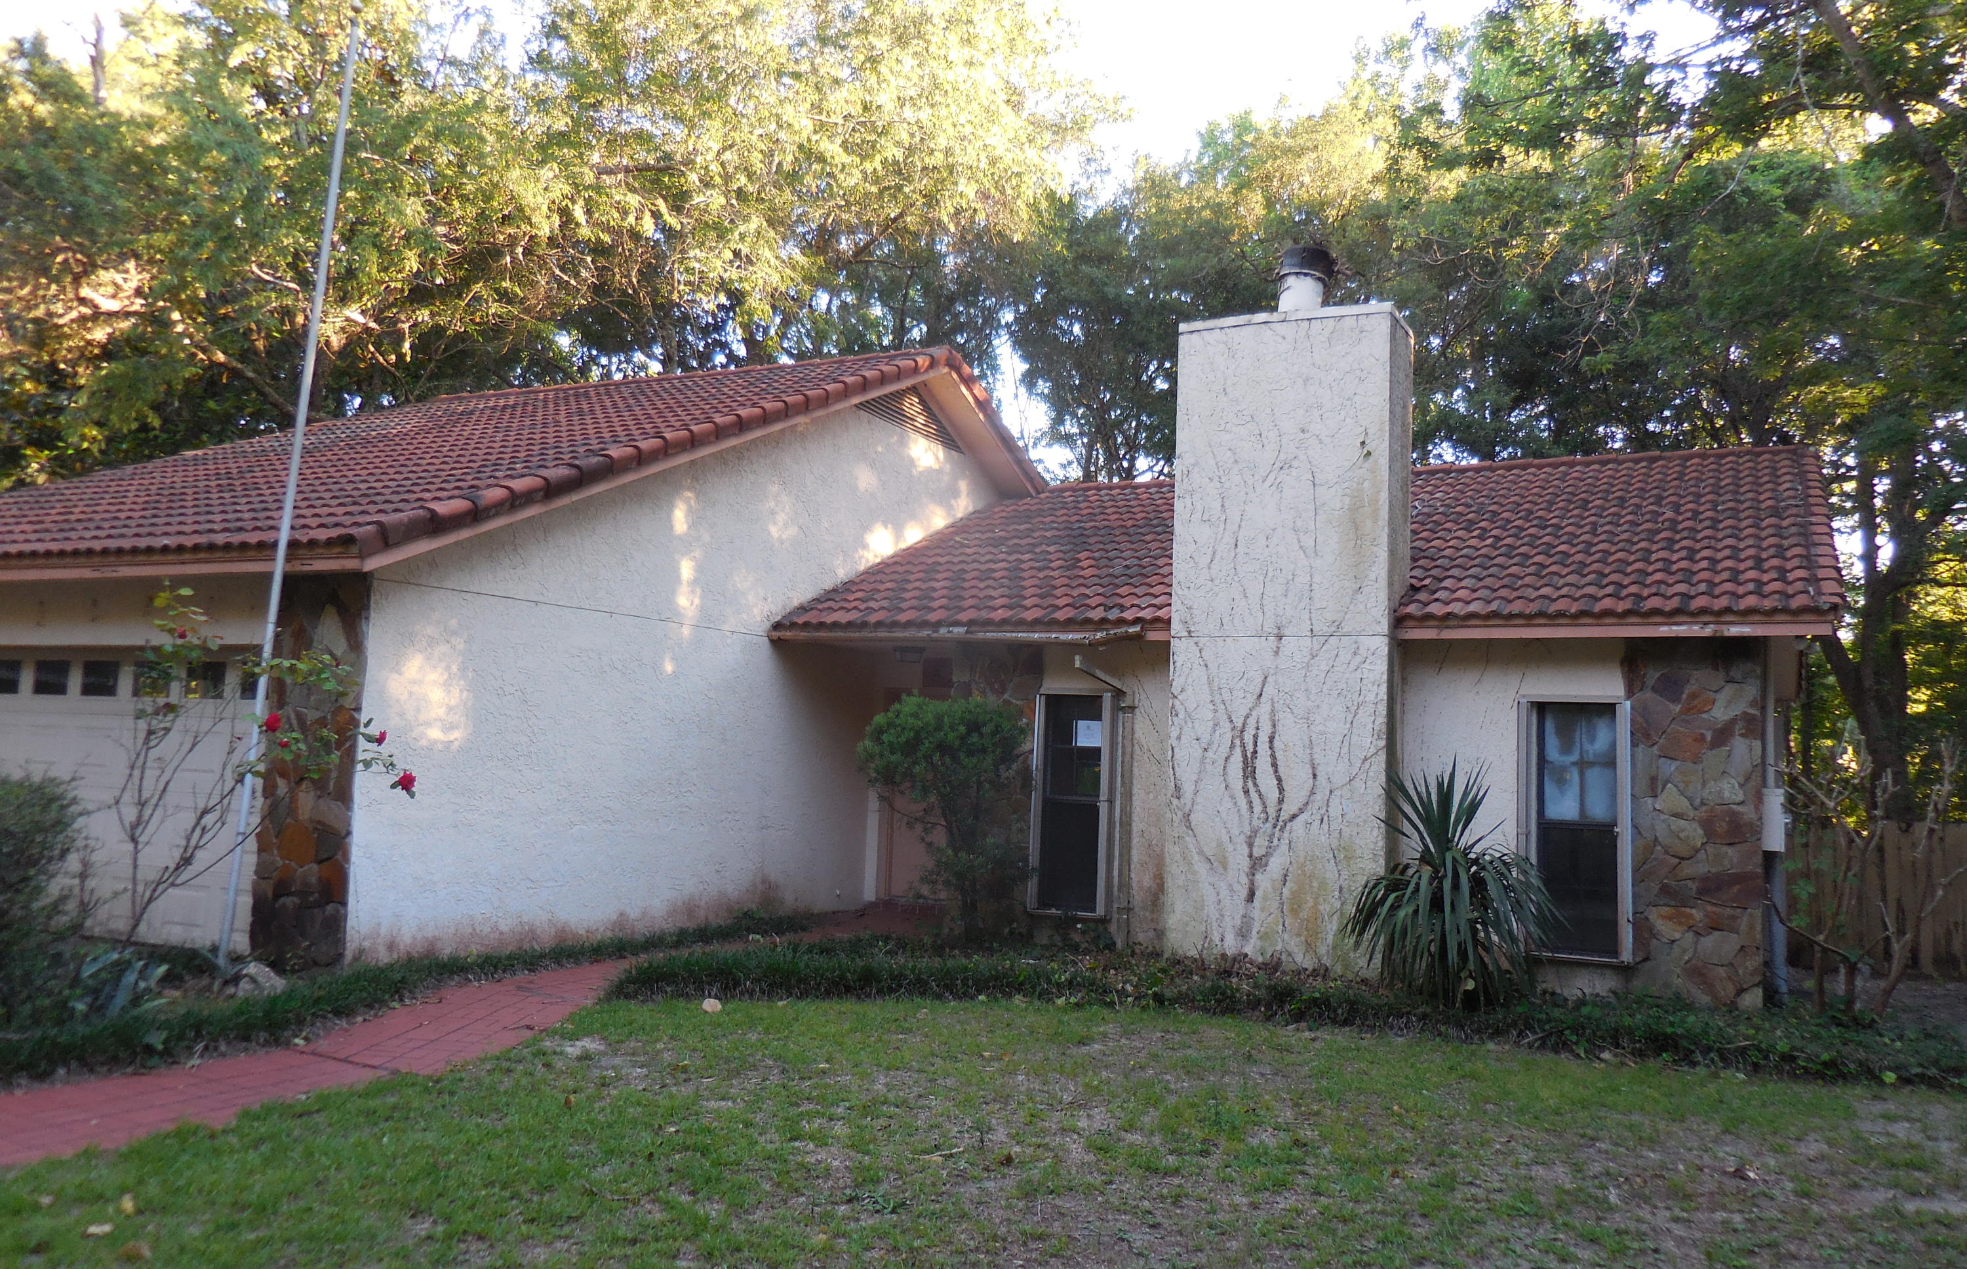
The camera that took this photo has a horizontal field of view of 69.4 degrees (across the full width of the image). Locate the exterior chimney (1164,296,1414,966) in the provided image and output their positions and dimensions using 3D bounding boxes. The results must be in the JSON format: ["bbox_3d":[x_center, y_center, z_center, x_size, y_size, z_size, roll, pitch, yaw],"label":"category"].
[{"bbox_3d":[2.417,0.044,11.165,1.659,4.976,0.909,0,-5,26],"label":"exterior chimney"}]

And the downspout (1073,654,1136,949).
[{"bbox_3d":[1.002,1.385,11.736,0.422,2.408,0.347,0,-5,26],"label":"downspout"}]

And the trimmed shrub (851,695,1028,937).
[{"bbox_3d":[-0.272,1.518,11.897,1.443,2.080,1.405,2,-4,0],"label":"trimmed shrub"}]

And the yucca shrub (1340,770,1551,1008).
[{"bbox_3d":[3.203,1.643,9.747,1.518,1.677,1.499,0,-5,26],"label":"yucca shrub"}]

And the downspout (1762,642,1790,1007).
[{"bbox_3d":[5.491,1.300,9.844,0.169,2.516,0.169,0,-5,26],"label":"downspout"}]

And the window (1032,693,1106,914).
[{"bbox_3d":[0.756,1.430,12.024,0.677,1.831,0.120,0,-5,27],"label":"window"}]

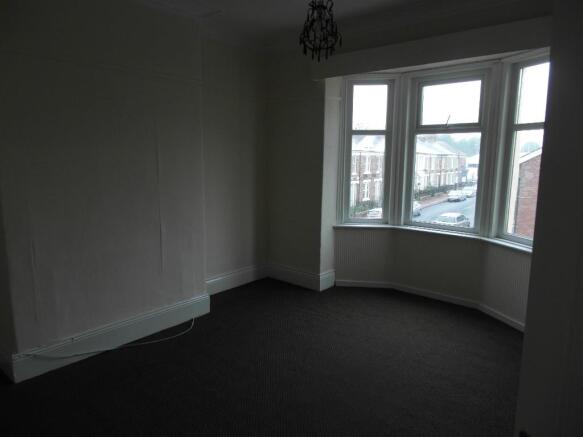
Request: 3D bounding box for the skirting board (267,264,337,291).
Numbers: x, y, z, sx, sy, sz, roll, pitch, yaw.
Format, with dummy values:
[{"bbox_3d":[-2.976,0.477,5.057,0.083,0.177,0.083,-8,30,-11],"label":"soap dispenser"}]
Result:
[{"bbox_3d":[0.102,0.671,4.713,0.838,0.206,0.312,8,11,41],"label":"skirting board"}]

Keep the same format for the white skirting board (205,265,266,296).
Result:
[{"bbox_3d":[-0.664,0.701,4.446,0.037,0.203,1.136,7,10,38],"label":"white skirting board"}]

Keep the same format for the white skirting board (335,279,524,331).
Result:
[{"bbox_3d":[1.399,0.843,4.067,2.016,0.075,0.405,8,11,41],"label":"white skirting board"}]

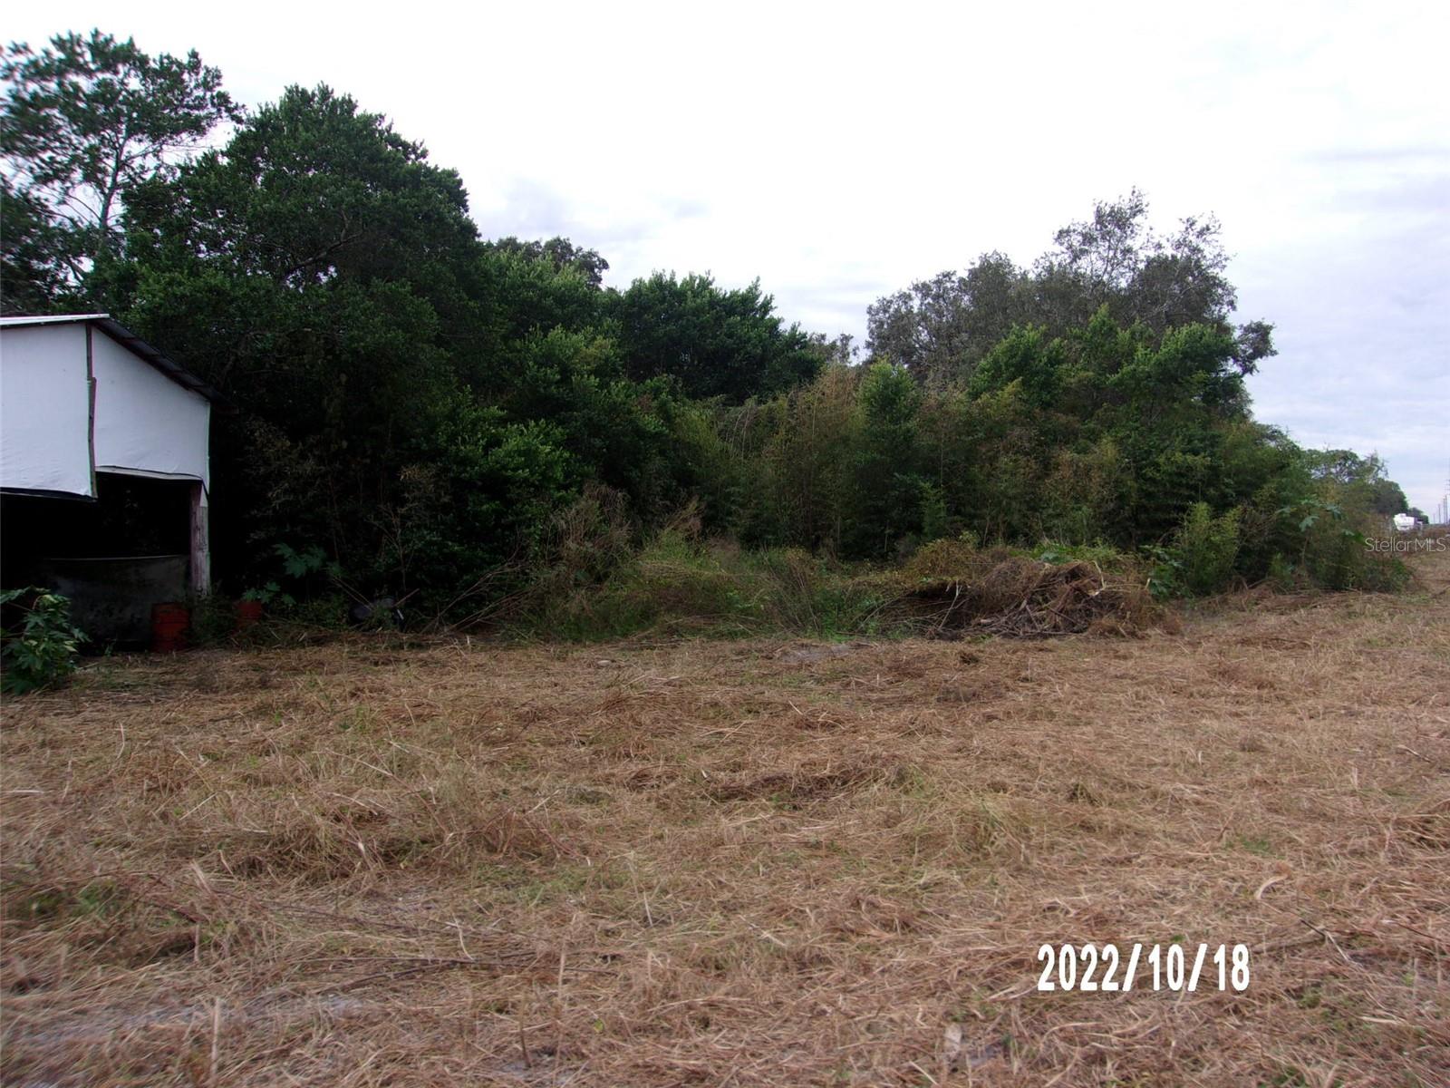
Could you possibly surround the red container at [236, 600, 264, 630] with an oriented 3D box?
[{"bbox_3d":[-6.387,0.990,15.200,0.370,0.450,0.370,0,1,0],"label":"red container"}]

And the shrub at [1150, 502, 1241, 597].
[{"bbox_3d":[9.988,0.144,24.000,1.900,2.000,1.700,0,1,0],"label":"shrub"}]

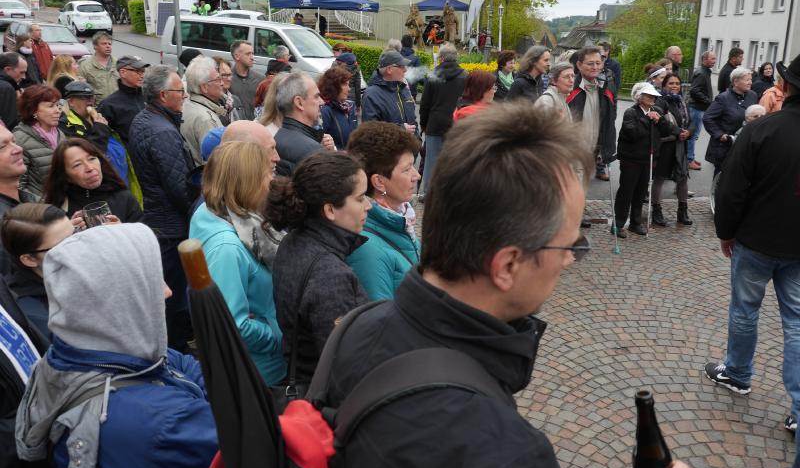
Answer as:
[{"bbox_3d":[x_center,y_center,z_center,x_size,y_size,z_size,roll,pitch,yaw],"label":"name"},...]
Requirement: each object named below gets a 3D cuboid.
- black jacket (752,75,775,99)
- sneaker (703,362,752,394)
[{"bbox_3d":[5.256,-1.921,9.279,0.480,0.660,0.300,0,17,-2],"label":"black jacket"},{"bbox_3d":[1.980,0.845,3.885,0.105,0.110,0.295,-10,20,-32],"label":"sneaker"}]

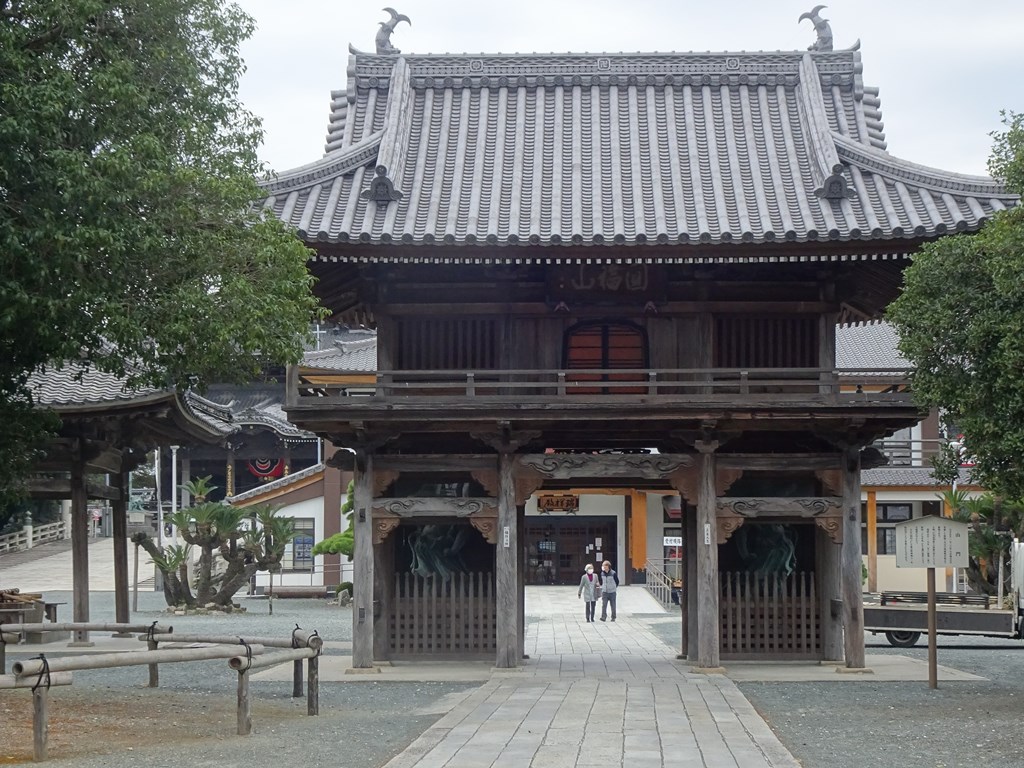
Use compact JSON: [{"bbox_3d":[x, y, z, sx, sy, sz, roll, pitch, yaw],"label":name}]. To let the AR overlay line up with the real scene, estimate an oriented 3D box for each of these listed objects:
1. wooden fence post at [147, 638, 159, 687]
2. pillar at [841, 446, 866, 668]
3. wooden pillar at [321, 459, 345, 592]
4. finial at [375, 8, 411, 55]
[{"bbox_3d":[-4.639,3.621,19.992,0.115,0.610,0.115,0,-7,0],"label":"wooden fence post"},{"bbox_3d":[5.051,2.547,22.745,0.300,3.252,0.300,0,-7,2],"label":"pillar"},{"bbox_3d":[-6.657,4.956,57.050,0.600,5.138,0.600,0,-7,2],"label":"wooden pillar"},{"bbox_3d":[-1.999,-5.911,25.779,0.597,0.803,0.340,0,-7,2],"label":"finial"}]

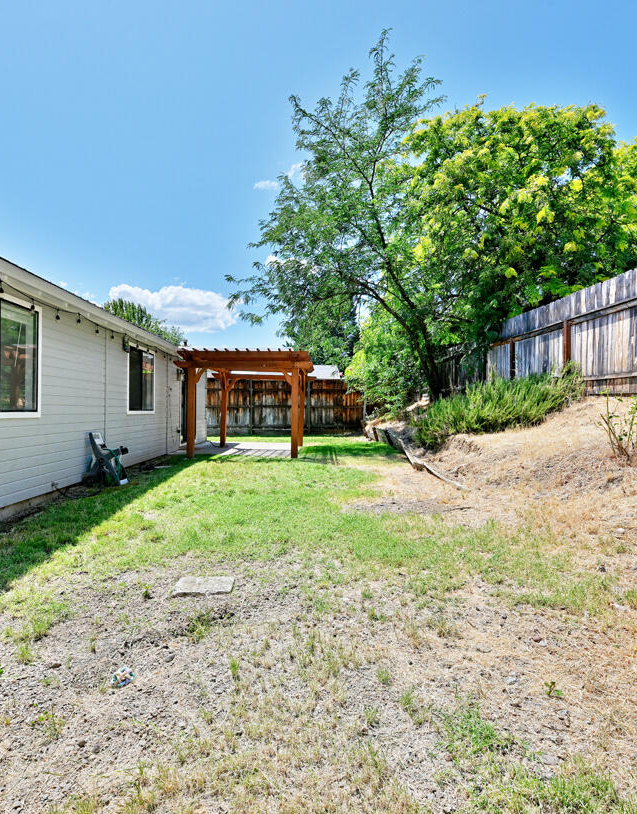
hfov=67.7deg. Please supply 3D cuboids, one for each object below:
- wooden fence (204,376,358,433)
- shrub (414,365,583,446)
[{"bbox_3d":[-1.230,0.000,17.600,5.900,2.030,0.130,0,0,0],"label":"wooden fence"},{"bbox_3d":[3.350,0.020,9.350,2.700,1.600,2.000,0,0,0],"label":"shrub"}]

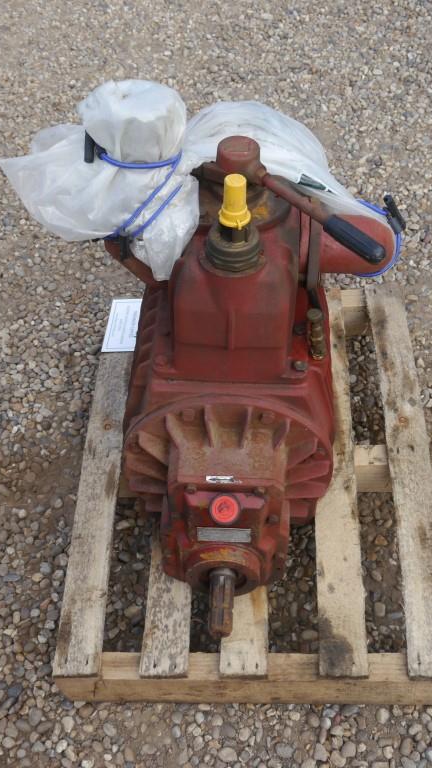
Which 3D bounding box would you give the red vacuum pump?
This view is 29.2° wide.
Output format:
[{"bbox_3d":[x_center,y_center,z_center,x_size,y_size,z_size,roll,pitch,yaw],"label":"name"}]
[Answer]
[{"bbox_3d":[0.046,-0.033,1.234,0.481,0.594,0.688,2,52,1],"label":"red vacuum pump"}]

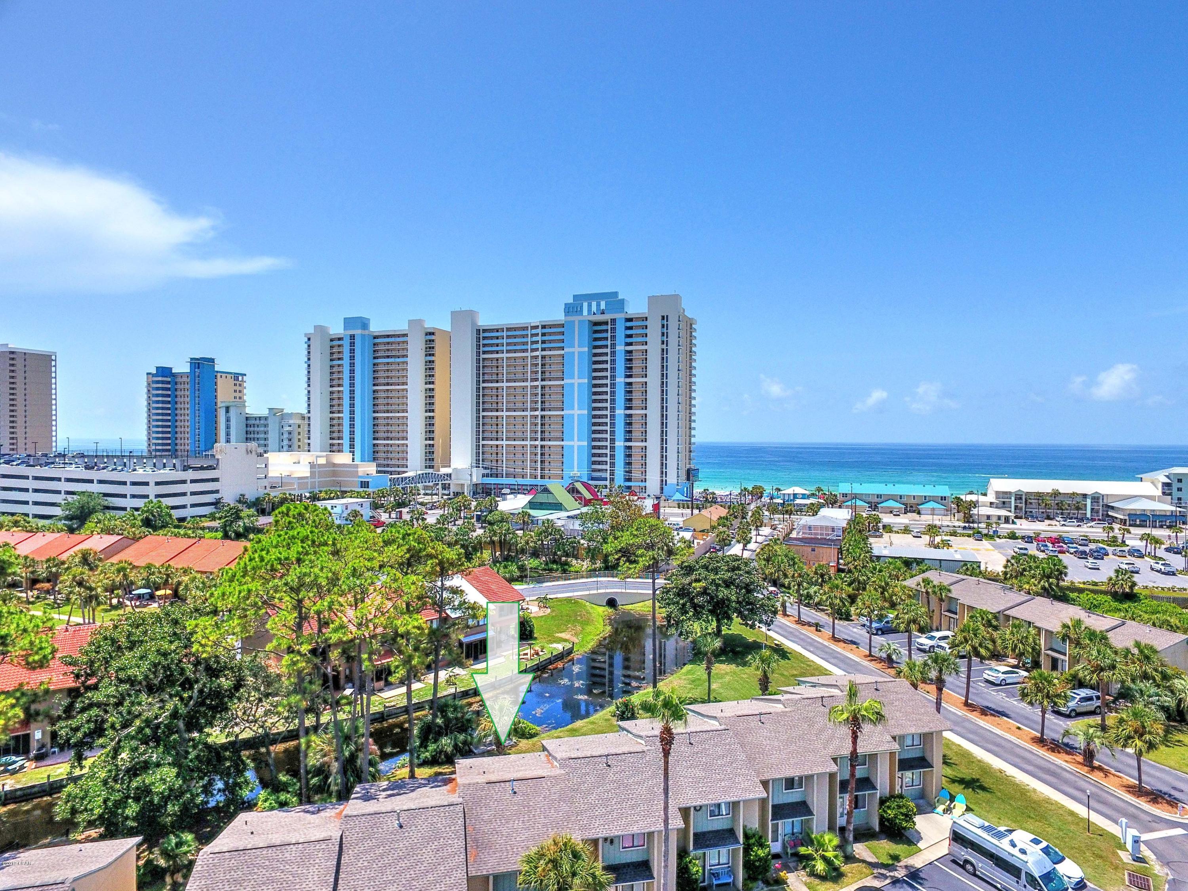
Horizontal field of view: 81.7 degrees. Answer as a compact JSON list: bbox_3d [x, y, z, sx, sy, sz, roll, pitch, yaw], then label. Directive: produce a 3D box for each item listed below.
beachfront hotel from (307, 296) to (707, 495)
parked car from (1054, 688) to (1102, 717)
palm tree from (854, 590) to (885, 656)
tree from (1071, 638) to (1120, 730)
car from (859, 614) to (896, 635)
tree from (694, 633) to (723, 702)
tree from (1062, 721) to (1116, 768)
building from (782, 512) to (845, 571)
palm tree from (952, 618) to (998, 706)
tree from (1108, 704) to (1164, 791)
[{"bbox_3d":[-46.000,-19.507,298.500,178.000,77.500,28.000,0,1,21],"label":"beachfront hotel"},{"bbox_3d":[43.696,23.185,62.156,4.850,1.820,2.000,0,1,-15],"label":"parked car"},{"bbox_3d":[31.034,19.984,77.272,3.866,7.471,3.866,0,0,0],"label":"palm tree"},{"bbox_3d":[43.206,20.666,58.837,3.625,7.547,3.625,1,1,37],"label":"tree"},{"bbox_3d":[37.961,23.230,89.102,5.600,1.850,2.000,0,0,-16],"label":"car"},{"bbox_3d":[10.541,20.572,62.864,2.635,6.716,2.635,0,0,0],"label":"tree"},{"bbox_3d":[37.679,22.869,52.300,3.373,3.188,3.373,1,1,36],"label":"tree"},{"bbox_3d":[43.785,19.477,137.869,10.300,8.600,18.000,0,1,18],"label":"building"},{"bbox_3d":[35.417,20.432,64.202,3.847,7.832,3.847,1,1,29],"label":"palm tree"},{"bbox_3d":[38.033,21.135,47.866,3.104,6.108,3.104,0,1,0],"label":"tree"}]

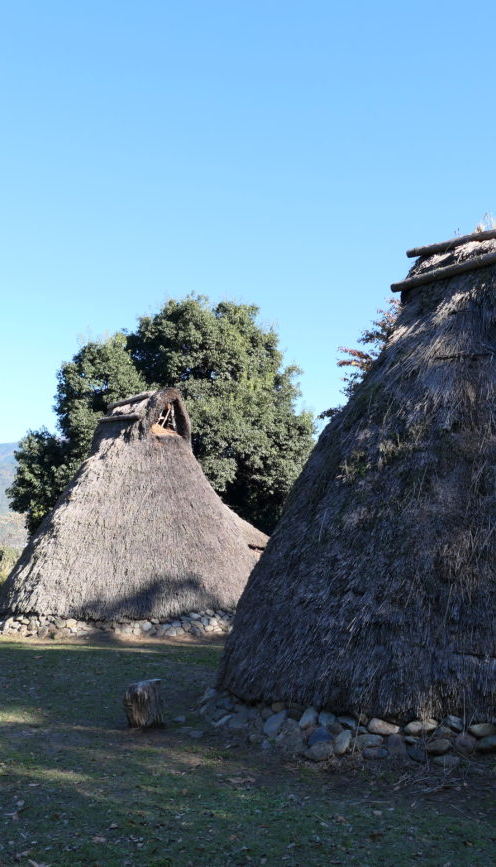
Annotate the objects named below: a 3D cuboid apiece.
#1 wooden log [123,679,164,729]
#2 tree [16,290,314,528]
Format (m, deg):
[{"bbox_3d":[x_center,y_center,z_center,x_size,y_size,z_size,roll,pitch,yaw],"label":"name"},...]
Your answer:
[{"bbox_3d":[-0.930,2.413,8.137,0.360,0.400,0.340,1,-7,-6],"label":"wooden log"},{"bbox_3d":[-2.943,0.700,31.200,10.400,10.500,9.600,0,-8,0],"label":"tree"}]

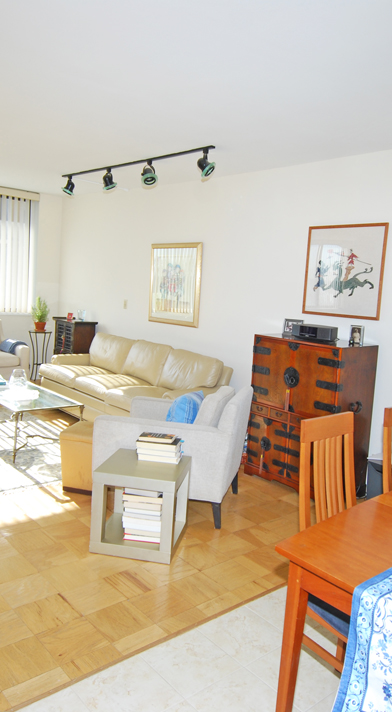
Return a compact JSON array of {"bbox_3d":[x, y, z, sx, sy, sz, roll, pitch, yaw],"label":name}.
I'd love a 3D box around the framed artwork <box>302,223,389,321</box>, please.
[{"bbox_3d":[1.130,-0.651,4.102,0.027,0.697,0.691,-2,9,-42],"label":"framed artwork"}]

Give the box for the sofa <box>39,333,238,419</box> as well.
[{"bbox_3d":[-0.735,0.257,5.539,0.863,0.818,2.439,-2,9,-42],"label":"sofa"}]

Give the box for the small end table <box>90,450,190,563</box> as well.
[{"bbox_3d":[-0.303,0.847,3.074,0.447,0.464,0.450,5,7,10],"label":"small end table"}]

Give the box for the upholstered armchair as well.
[{"bbox_3d":[-0.137,0.610,3.684,0.890,0.810,0.730,6,7,14],"label":"upholstered armchair"}]

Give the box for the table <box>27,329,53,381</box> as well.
[{"bbox_3d":[-2.231,0.015,7.679,0.260,0.700,0.260,-2,10,-42],"label":"table"}]

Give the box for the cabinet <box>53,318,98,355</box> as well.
[{"bbox_3d":[-1.596,-0.011,6.947,0.315,0.893,0.603,-2,9,-42],"label":"cabinet"}]

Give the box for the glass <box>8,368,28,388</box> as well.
[{"bbox_3d":[-1.655,0.194,4.973,0.162,0.157,0.162,-2,9,-42],"label":"glass"}]

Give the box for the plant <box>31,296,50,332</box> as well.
[{"bbox_3d":[-2.225,-0.576,7.572,0.260,0.500,0.260,-2,10,-42],"label":"plant"}]

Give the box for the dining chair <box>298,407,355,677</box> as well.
[{"bbox_3d":[0.616,0.771,1.845,0.440,1.045,0.520,-2,9,-40],"label":"dining chair"}]

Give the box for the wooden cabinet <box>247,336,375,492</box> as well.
[{"bbox_3d":[0.843,0.424,3.962,0.479,1.082,0.760,-2,9,-42],"label":"wooden cabinet"}]

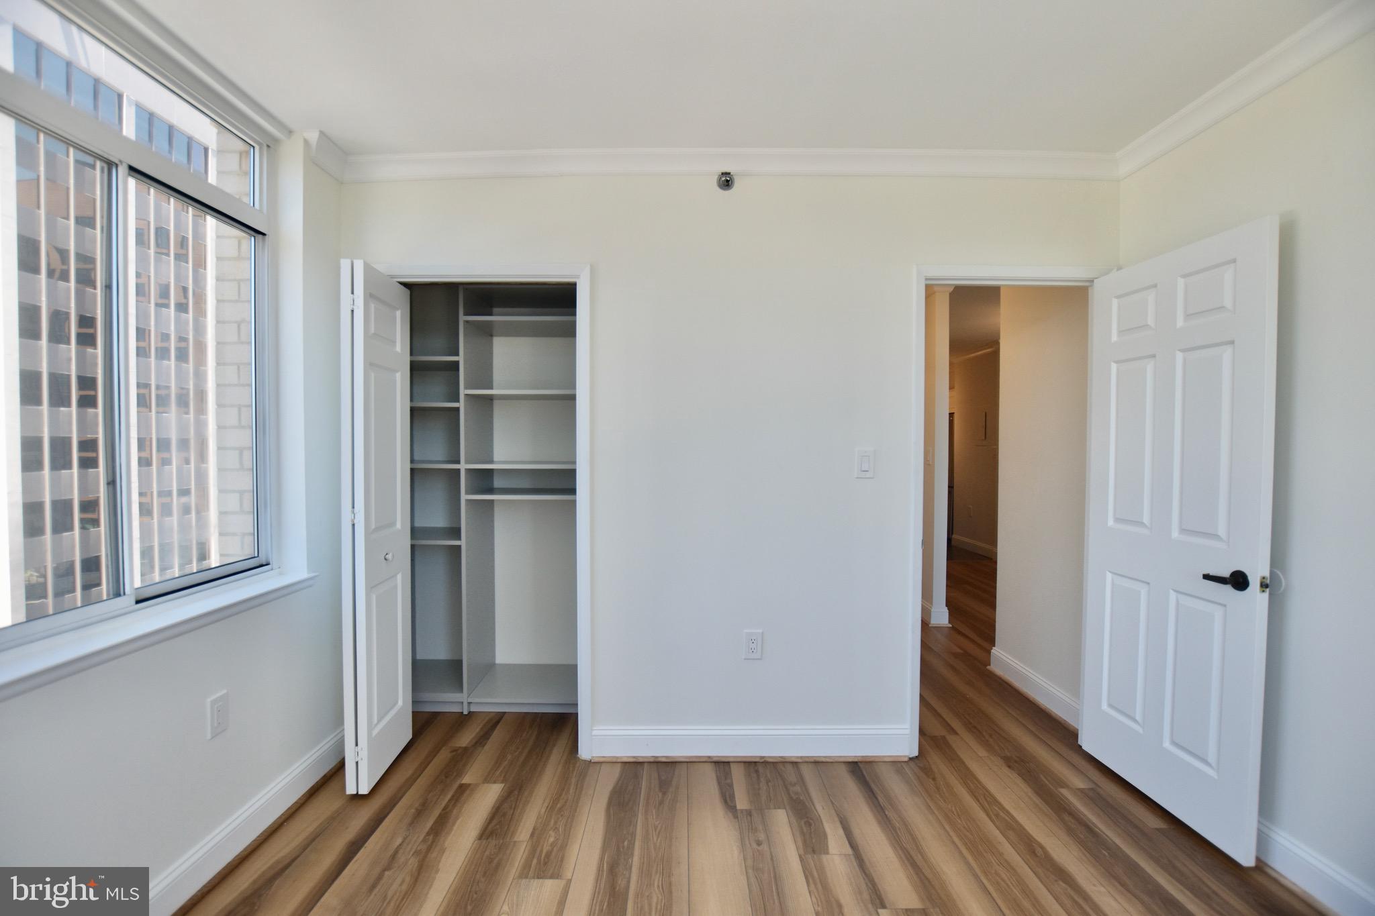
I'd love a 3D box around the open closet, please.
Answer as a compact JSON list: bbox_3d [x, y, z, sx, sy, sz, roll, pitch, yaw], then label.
[{"bbox_3d":[-0.890,0.259,2.725,0.880,2.040,1.080,0,1,0],"label":"open closet"}]

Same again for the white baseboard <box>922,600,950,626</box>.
[{"bbox_3d":[1.916,1.196,4.429,0.145,0.135,0.190,0,1,0],"label":"white baseboard"}]

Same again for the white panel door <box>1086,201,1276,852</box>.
[{"bbox_3d":[1.752,0.262,2.107,0.038,2.030,0.710,0,1,-3],"label":"white panel door"}]

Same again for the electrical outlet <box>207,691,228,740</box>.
[{"bbox_3d":[-1.460,0.802,1.789,0.010,0.125,0.078,0,1,0],"label":"electrical outlet"}]

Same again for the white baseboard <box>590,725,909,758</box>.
[{"bbox_3d":[0.269,1.210,2.444,1.340,0.145,0.018,0,1,0],"label":"white baseboard"}]

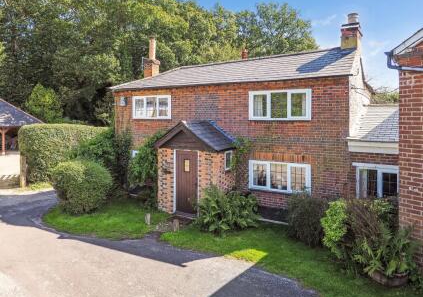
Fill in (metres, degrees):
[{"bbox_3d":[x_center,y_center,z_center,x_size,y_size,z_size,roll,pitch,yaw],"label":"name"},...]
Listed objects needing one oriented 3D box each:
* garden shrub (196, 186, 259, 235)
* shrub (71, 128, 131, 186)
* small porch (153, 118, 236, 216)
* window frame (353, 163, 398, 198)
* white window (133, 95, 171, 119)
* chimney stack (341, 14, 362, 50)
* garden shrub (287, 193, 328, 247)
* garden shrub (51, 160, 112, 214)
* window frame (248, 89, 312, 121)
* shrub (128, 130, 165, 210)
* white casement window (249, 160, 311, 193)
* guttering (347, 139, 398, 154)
[{"bbox_3d":[0.460,1.620,8.380,1.700,1.150,1.200,2,3,27],"label":"garden shrub"},{"bbox_3d":[-4.250,0.420,11.250,2.000,2.300,1.500,1,3,28],"label":"shrub"},{"bbox_3d":[-0.500,0.580,9.500,2.300,2.900,1.450,2,3,27],"label":"small porch"},{"bbox_3d":[4.390,0.940,7.760,1.180,1.030,0.120,2,3,27],"label":"window frame"},{"bbox_3d":[-2.290,-1.560,11.200,1.840,0.890,0.120,2,3,27],"label":"white window"},{"bbox_3d":[4.680,-3.900,9.750,0.560,1.150,0.620,1,3,28],"label":"chimney stack"},{"bbox_3d":[2.620,1.800,7.850,1.080,1.220,1.000,1,3,28],"label":"garden shrub"},{"bbox_3d":[-4.430,1.190,10.000,2.000,1.580,1.850,2,3,27],"label":"garden shrub"},{"bbox_3d":[2.050,-1.300,8.850,1.880,0.910,0.100,1,3,28],"label":"window frame"},{"bbox_3d":[-2.350,0.640,10.670,1.500,2.550,0.950,2,3,27],"label":"shrub"},{"bbox_3d":[2.070,0.880,8.990,1.900,0.910,0.120,2,3,27],"label":"white casement window"},{"bbox_3d":[4.180,-0.030,7.530,1.220,0.330,0.200,1,3,28],"label":"guttering"}]

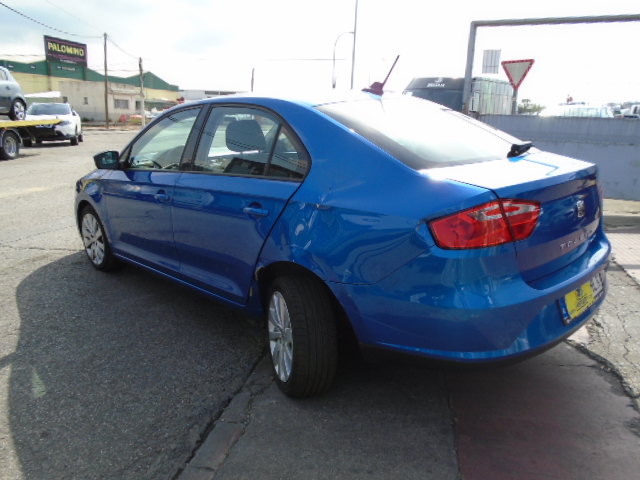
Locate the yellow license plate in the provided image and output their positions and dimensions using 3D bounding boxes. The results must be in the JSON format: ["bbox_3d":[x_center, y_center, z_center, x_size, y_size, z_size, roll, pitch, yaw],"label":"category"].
[{"bbox_3d":[1.149,0.243,2.085,0.520,0.115,0.025,-13,2,-42],"label":"yellow license plate"}]

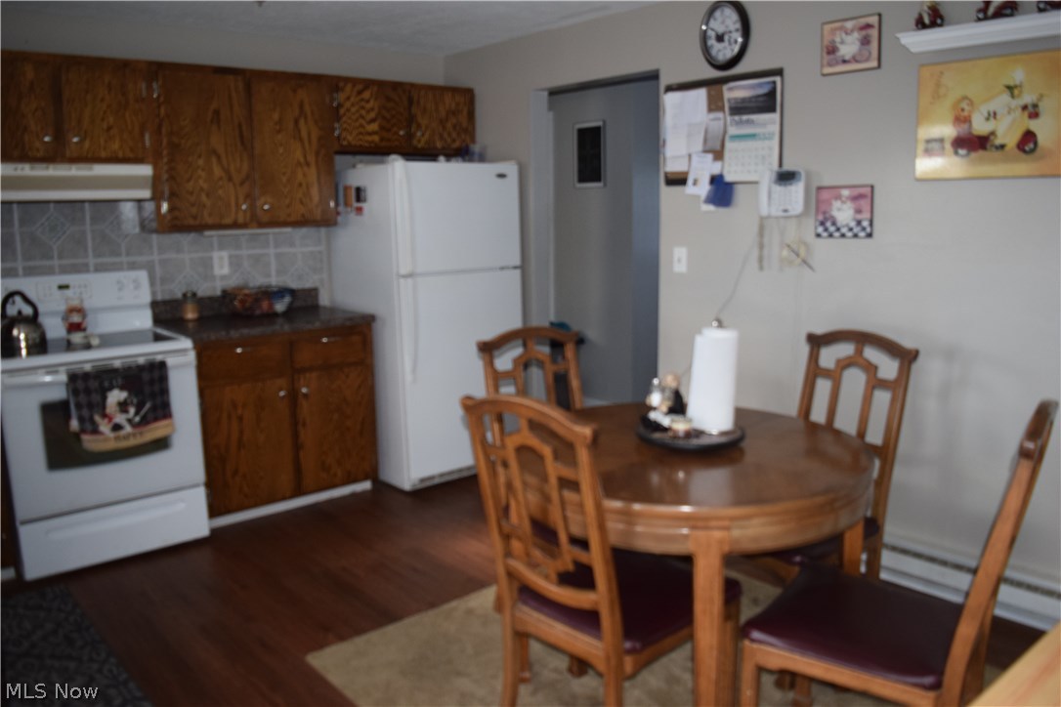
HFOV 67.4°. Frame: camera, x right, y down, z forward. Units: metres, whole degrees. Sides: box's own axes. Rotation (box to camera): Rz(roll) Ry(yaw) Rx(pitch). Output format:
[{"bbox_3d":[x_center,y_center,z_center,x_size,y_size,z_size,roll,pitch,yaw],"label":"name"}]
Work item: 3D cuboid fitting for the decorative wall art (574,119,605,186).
[{"bbox_3d":[0.402,-1.345,5.370,0.025,0.425,0.275,-10,14,-39],"label":"decorative wall art"}]

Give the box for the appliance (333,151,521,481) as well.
[{"bbox_3d":[-0.578,-0.204,4.611,0.800,1.710,0.750,-10,14,-39],"label":"appliance"}]

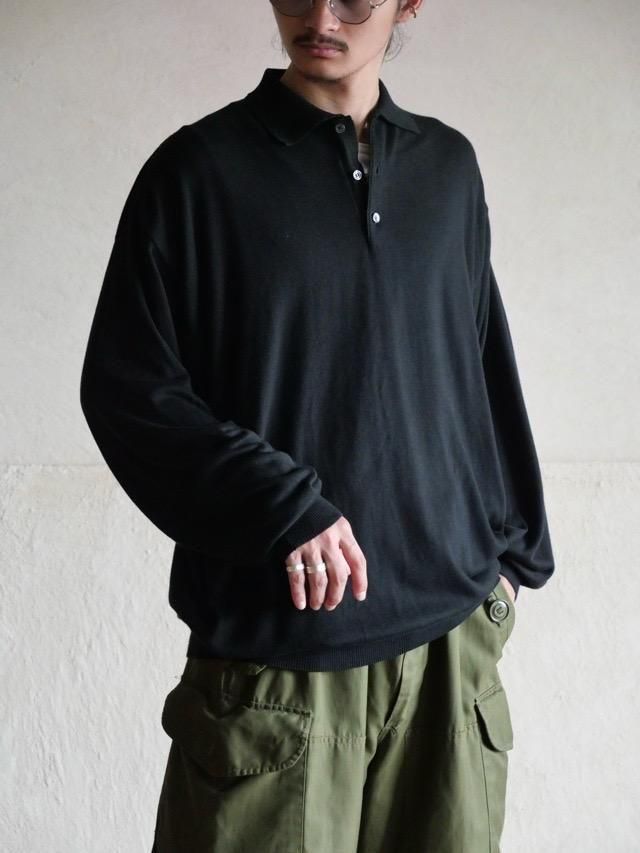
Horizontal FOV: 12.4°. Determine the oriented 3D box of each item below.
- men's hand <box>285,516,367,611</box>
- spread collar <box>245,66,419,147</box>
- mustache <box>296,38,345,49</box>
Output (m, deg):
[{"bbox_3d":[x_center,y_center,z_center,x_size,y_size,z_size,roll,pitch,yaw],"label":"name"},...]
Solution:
[{"bbox_3d":[0.004,0.135,2.970,0.085,0.105,0.070,0,1,6],"label":"men's hand"},{"bbox_3d":[0.012,-0.341,3.130,0.185,0.090,0.155,0,1,-23],"label":"spread collar"},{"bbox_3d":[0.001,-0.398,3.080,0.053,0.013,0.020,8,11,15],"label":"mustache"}]

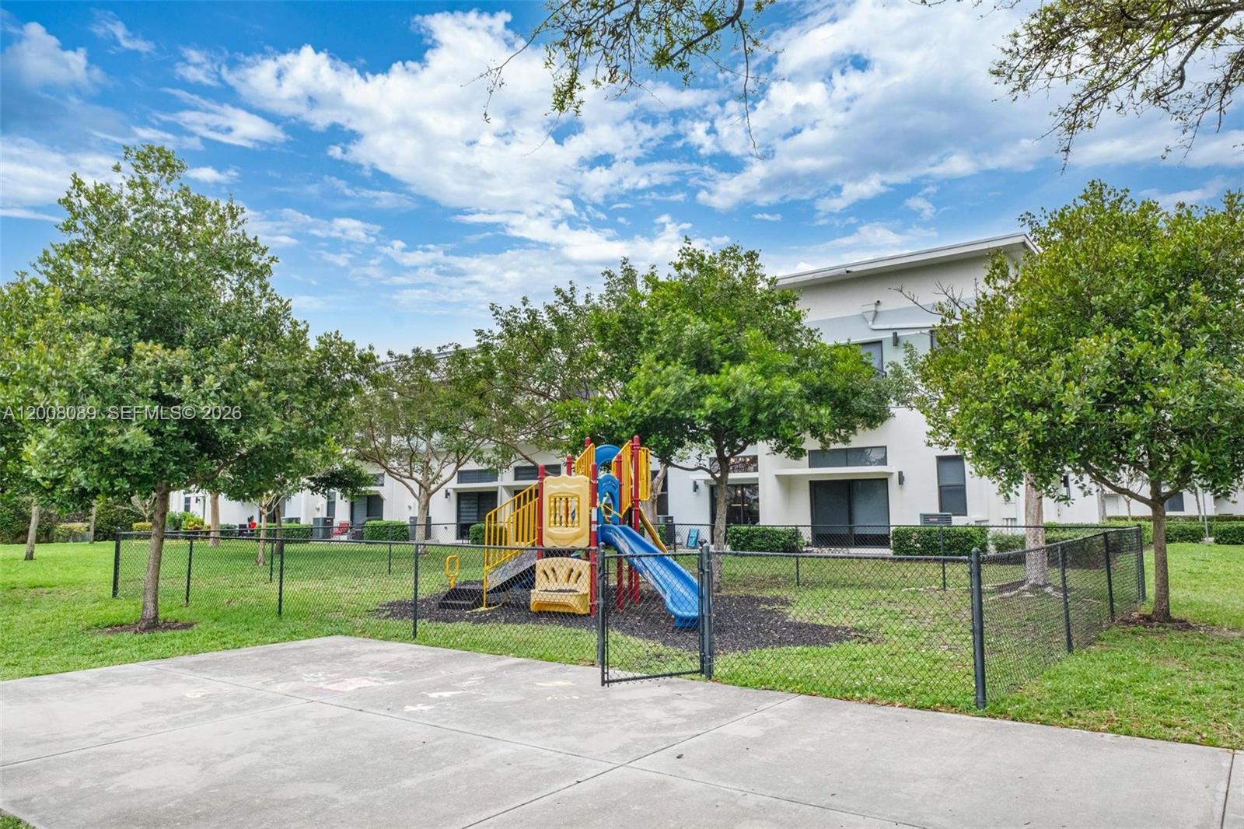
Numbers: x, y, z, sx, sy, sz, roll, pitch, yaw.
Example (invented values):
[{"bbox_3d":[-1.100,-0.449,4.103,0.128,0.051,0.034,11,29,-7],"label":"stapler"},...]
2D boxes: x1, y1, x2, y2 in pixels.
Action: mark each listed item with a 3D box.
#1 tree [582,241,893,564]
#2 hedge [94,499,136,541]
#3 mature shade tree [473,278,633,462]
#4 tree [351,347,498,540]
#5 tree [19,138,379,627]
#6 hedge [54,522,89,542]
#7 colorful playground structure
[{"bbox_3d":[2.002,-0.041,16.273,6.100,6.910,5.800,-1,-6,7],"label":"tree"},{"bbox_3d":[-25.709,5.342,42.118,2.300,2.180,1.700,3,-7,-31],"label":"hedge"},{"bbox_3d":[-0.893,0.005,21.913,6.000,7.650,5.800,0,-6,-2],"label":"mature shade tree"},{"bbox_3d":[-6.582,1.162,27.878,5.000,7.000,5.000,1,-6,-13],"label":"tree"},{"bbox_3d":[-6.422,-0.557,12.596,5.100,7.340,5.000,3,-7,-28],"label":"tree"},{"bbox_3d":[-27.184,5.811,41.053,1.800,0.980,1.200,4,-7,-33],"label":"hedge"},{"bbox_3d":[-0.509,1.718,13.653,4.000,2.850,2.900,-3,-7,26],"label":"colorful playground structure"}]

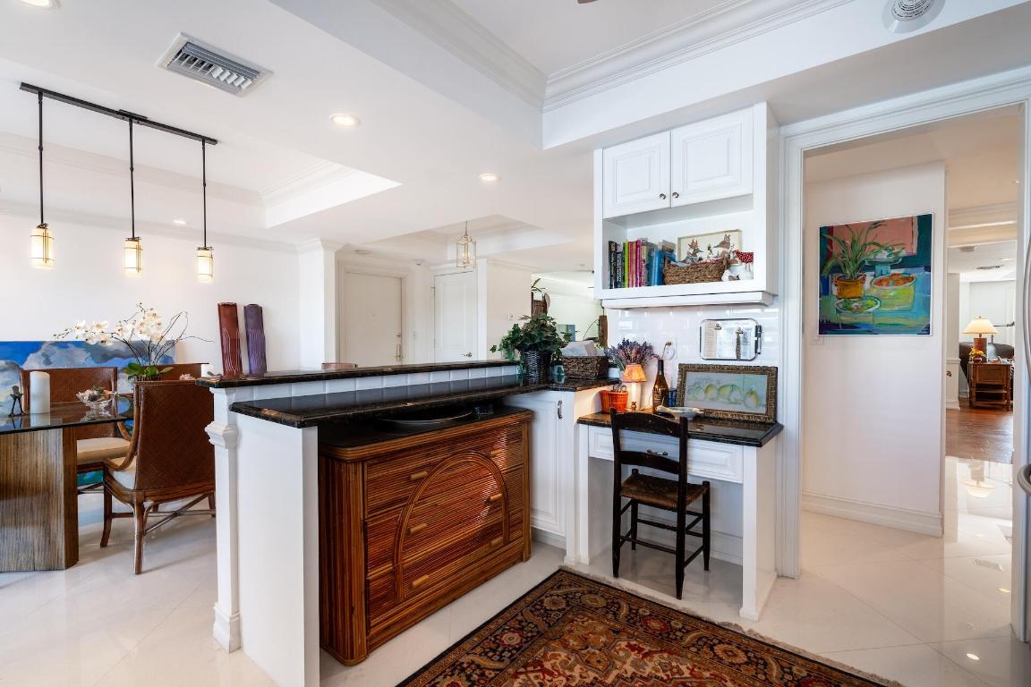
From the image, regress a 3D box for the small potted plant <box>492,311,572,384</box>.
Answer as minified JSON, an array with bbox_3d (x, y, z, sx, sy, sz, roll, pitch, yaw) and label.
[{"bbox_3d":[0.088,0.029,2.500,0.420,0.386,0.370,0,1,0],"label":"small potted plant"}]

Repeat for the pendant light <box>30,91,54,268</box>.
[{"bbox_3d":[-2.435,-0.839,2.354,0.090,0.910,0.090,1,1,39],"label":"pendant light"}]

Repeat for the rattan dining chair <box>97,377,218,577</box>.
[{"bbox_3d":[-1.956,0.674,2.674,0.640,0.980,0.580,0,1,38],"label":"rattan dining chair"}]

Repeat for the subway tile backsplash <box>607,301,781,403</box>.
[{"bbox_3d":[0.936,0.086,2.529,0.944,0.612,0.025,1,1,39],"label":"subway tile backsplash"}]

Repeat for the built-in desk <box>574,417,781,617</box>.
[{"bbox_3d":[0.813,0.763,2.306,0.853,0.744,0.511,1,1,39],"label":"built-in desk"}]

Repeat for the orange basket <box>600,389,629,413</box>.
[{"bbox_3d":[0.570,0.334,2.630,0.150,0.135,0.135,0,1,11],"label":"orange basket"}]

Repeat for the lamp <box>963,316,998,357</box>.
[{"bbox_3d":[7.501,-0.072,7.400,0.390,0.744,0.390,1,1,39],"label":"lamp"}]

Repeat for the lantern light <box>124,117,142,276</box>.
[{"bbox_3d":[-2.293,-0.869,2.748,0.090,0.925,0.087,0,1,38],"label":"lantern light"}]

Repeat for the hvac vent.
[{"bbox_3d":[-1.173,-1.060,1.791,0.300,0.025,0.304,0,1,38],"label":"hvac vent"}]

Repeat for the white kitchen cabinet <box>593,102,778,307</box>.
[{"bbox_3d":[0.884,-0.641,2.442,0.860,0.885,0.345,0,1,38],"label":"white kitchen cabinet"}]

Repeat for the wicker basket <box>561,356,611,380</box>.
[{"bbox_3d":[0.438,0.146,2.824,0.226,0.134,0.175,1,1,39],"label":"wicker basket"}]

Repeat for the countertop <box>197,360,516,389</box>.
[{"bbox_3d":[-0.567,0.141,2.506,0.225,0.039,1.975,0,1,38],"label":"countertop"}]

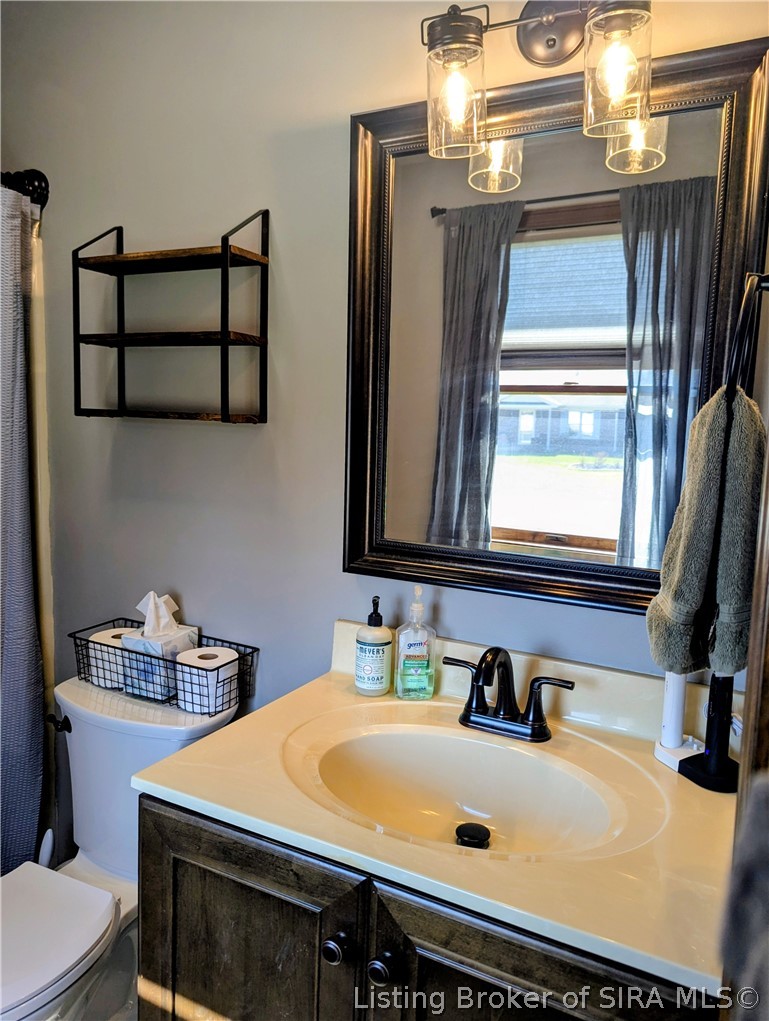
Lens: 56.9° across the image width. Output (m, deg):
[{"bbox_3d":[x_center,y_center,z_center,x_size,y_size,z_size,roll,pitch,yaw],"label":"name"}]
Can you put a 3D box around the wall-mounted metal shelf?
[{"bbox_3d":[-0.446,-0.398,1.464,0.416,0.418,0.122,5,8,26],"label":"wall-mounted metal shelf"}]

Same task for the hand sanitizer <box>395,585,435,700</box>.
[{"bbox_3d":[0.057,0.239,1.291,0.075,0.205,0.053,2,7,-2],"label":"hand sanitizer"}]

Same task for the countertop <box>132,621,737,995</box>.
[{"bbox_3d":[0.117,0.331,1.031,0.775,0.126,0.520,5,8,26],"label":"countertop"}]

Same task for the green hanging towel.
[{"bbox_3d":[0.409,0.021,0.887,0.120,0.350,0.145,5,8,26],"label":"green hanging towel"}]

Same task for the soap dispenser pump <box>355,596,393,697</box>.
[{"bbox_3d":[-0.017,0.248,1.314,0.067,0.177,0.070,2,7,3],"label":"soap dispenser pump"}]

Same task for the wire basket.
[{"bbox_3d":[-0.475,0.331,1.517,0.400,0.102,0.150,5,8,26],"label":"wire basket"}]

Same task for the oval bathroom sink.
[{"bbox_3d":[0.112,0.441,1.061,0.570,0.140,0.445,5,8,26],"label":"oval bathroom sink"}]

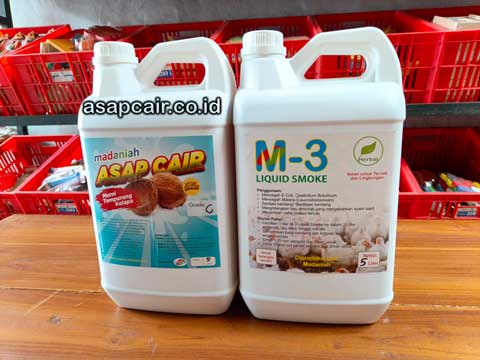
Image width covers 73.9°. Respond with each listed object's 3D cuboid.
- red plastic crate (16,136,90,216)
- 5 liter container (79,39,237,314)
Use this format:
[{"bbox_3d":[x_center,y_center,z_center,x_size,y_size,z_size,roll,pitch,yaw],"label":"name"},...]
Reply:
[{"bbox_3d":[-0.731,0.009,1.656,0.412,0.262,0.545,0,34,7],"label":"red plastic crate"},{"bbox_3d":[-0.097,-0.004,0.417,0.179,0.329,0.122,0,13,12],"label":"5 liter container"}]

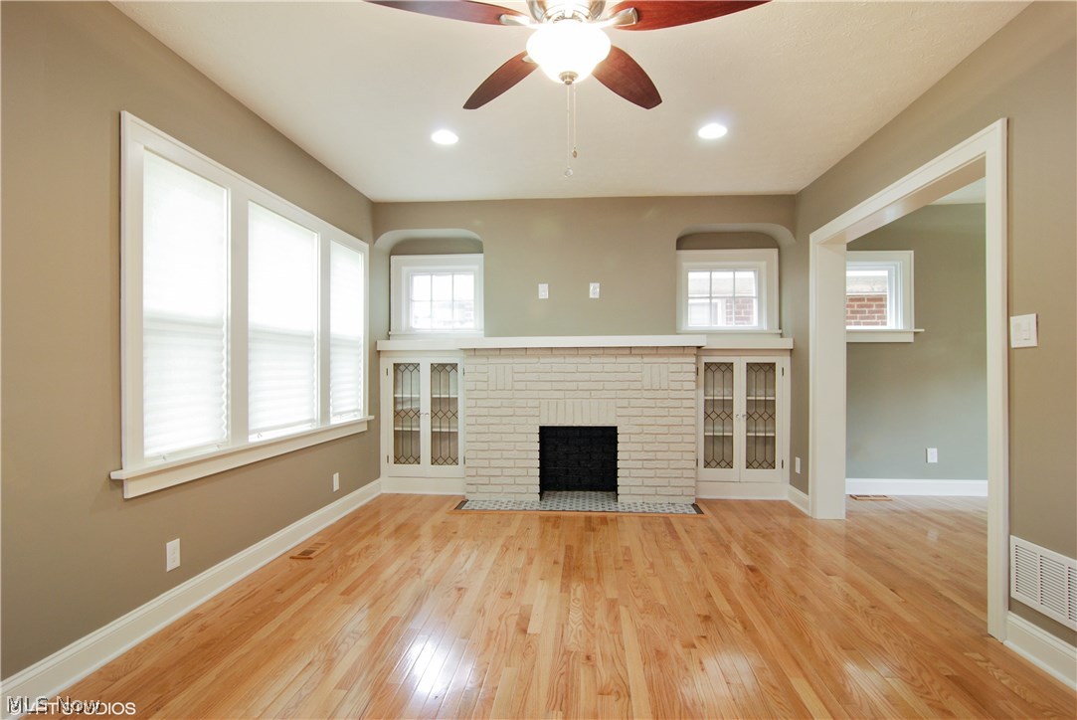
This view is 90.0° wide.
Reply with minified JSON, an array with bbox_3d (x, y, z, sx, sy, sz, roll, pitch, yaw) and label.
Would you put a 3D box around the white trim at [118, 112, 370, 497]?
[{"bbox_3d":[-1.534,-0.202,3.255,0.110,1.514,2.380,0,0,5],"label":"white trim"}]

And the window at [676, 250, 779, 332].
[{"bbox_3d":[1.536,-0.560,4.384,0.860,0.690,0.060,0,0,5],"label":"window"}]

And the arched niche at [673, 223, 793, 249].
[{"bbox_3d":[1.649,-1.056,4.618,0.958,0.142,0.350,0,0,5],"label":"arched niche"}]

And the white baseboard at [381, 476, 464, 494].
[{"bbox_3d":[-0.939,1.026,4.377,0.700,0.143,0.020,0,0,5],"label":"white baseboard"}]

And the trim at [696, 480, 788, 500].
[{"bbox_3d":[1.600,1.031,4.231,0.690,0.138,0.020,0,0,5],"label":"trim"}]

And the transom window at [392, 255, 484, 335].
[{"bbox_3d":[-0.916,-0.593,4.992,0.910,0.754,0.090,0,0,5],"label":"transom window"}]

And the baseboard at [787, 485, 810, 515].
[{"bbox_3d":[1.938,1.030,4.013,0.020,0.138,0.420,0,0,5],"label":"baseboard"}]

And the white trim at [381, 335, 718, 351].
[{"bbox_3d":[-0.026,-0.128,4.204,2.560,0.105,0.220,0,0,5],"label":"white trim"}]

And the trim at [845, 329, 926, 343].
[{"bbox_3d":[2.845,-0.205,4.585,0.820,0.114,0.070,0,0,5],"label":"trim"}]

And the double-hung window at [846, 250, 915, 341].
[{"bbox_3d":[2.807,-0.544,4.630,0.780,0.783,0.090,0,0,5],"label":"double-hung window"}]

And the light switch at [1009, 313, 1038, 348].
[{"bbox_3d":[1.899,-0.112,2.118,0.015,0.125,0.125,0,0,5],"label":"light switch"}]

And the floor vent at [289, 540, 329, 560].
[{"bbox_3d":[-1.360,1.144,3.256,0.145,0.012,0.315,0,0,5],"label":"floor vent"}]

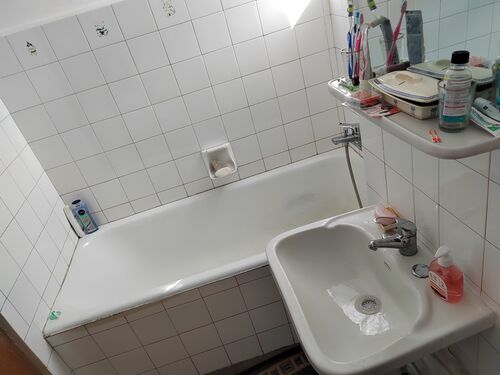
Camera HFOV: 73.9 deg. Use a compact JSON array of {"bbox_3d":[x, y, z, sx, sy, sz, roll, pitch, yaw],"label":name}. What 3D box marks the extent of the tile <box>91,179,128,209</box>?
[{"bbox_3d":[-0.742,0.034,1.764,0.150,0.149,0.010,-18,27,-2],"label":"tile"}]

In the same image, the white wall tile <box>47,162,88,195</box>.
[{"bbox_3d":[-0.918,-0.046,1.675,0.149,0.147,0.010,-18,27,-2],"label":"white wall tile"}]

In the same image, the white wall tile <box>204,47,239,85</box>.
[{"bbox_3d":[-0.133,-0.579,1.589,0.151,0.148,0.010,-18,27,-2],"label":"white wall tile"}]

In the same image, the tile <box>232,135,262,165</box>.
[{"bbox_3d":[-0.020,-0.200,1.780,0.149,0.147,0.010,-18,27,-2],"label":"tile"}]

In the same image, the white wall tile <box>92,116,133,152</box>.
[{"bbox_3d":[-0.669,-0.265,1.621,0.149,0.147,0.010,-18,27,-2],"label":"white wall tile"}]

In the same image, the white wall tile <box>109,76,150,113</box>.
[{"bbox_3d":[-0.559,-0.431,1.550,0.150,0.148,0.009,-18,27,-2],"label":"white wall tile"}]

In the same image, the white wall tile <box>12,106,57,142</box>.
[{"bbox_3d":[-1.000,-0.298,1.552,0.150,0.150,0.010,-18,28,-2],"label":"white wall tile"}]

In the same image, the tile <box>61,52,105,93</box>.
[{"bbox_3d":[-0.740,-0.509,1.479,0.150,0.148,0.009,-18,27,-2],"label":"tile"}]

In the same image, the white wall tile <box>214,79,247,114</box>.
[{"bbox_3d":[-0.097,-0.455,1.659,0.150,0.149,0.010,-18,27,-2],"label":"white wall tile"}]

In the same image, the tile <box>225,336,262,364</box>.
[{"bbox_3d":[-0.024,0.724,1.487,0.151,0.135,0.010,-18,27,-2],"label":"tile"}]

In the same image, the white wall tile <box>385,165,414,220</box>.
[{"bbox_3d":[0.473,0.023,1.042,0.010,0.149,0.150,-17,27,0],"label":"white wall tile"}]

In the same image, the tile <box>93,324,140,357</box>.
[{"bbox_3d":[-0.536,0.619,1.348,0.150,0.149,0.010,-18,27,-2],"label":"tile"}]

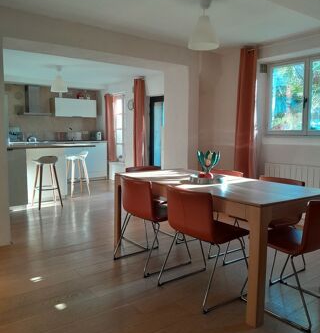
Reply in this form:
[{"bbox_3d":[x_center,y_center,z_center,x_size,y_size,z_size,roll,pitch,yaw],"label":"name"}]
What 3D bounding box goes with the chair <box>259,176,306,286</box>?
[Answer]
[{"bbox_3d":[0.910,0.500,2.772,0.500,0.770,0.490,-4,7,-36],"label":"chair"}]

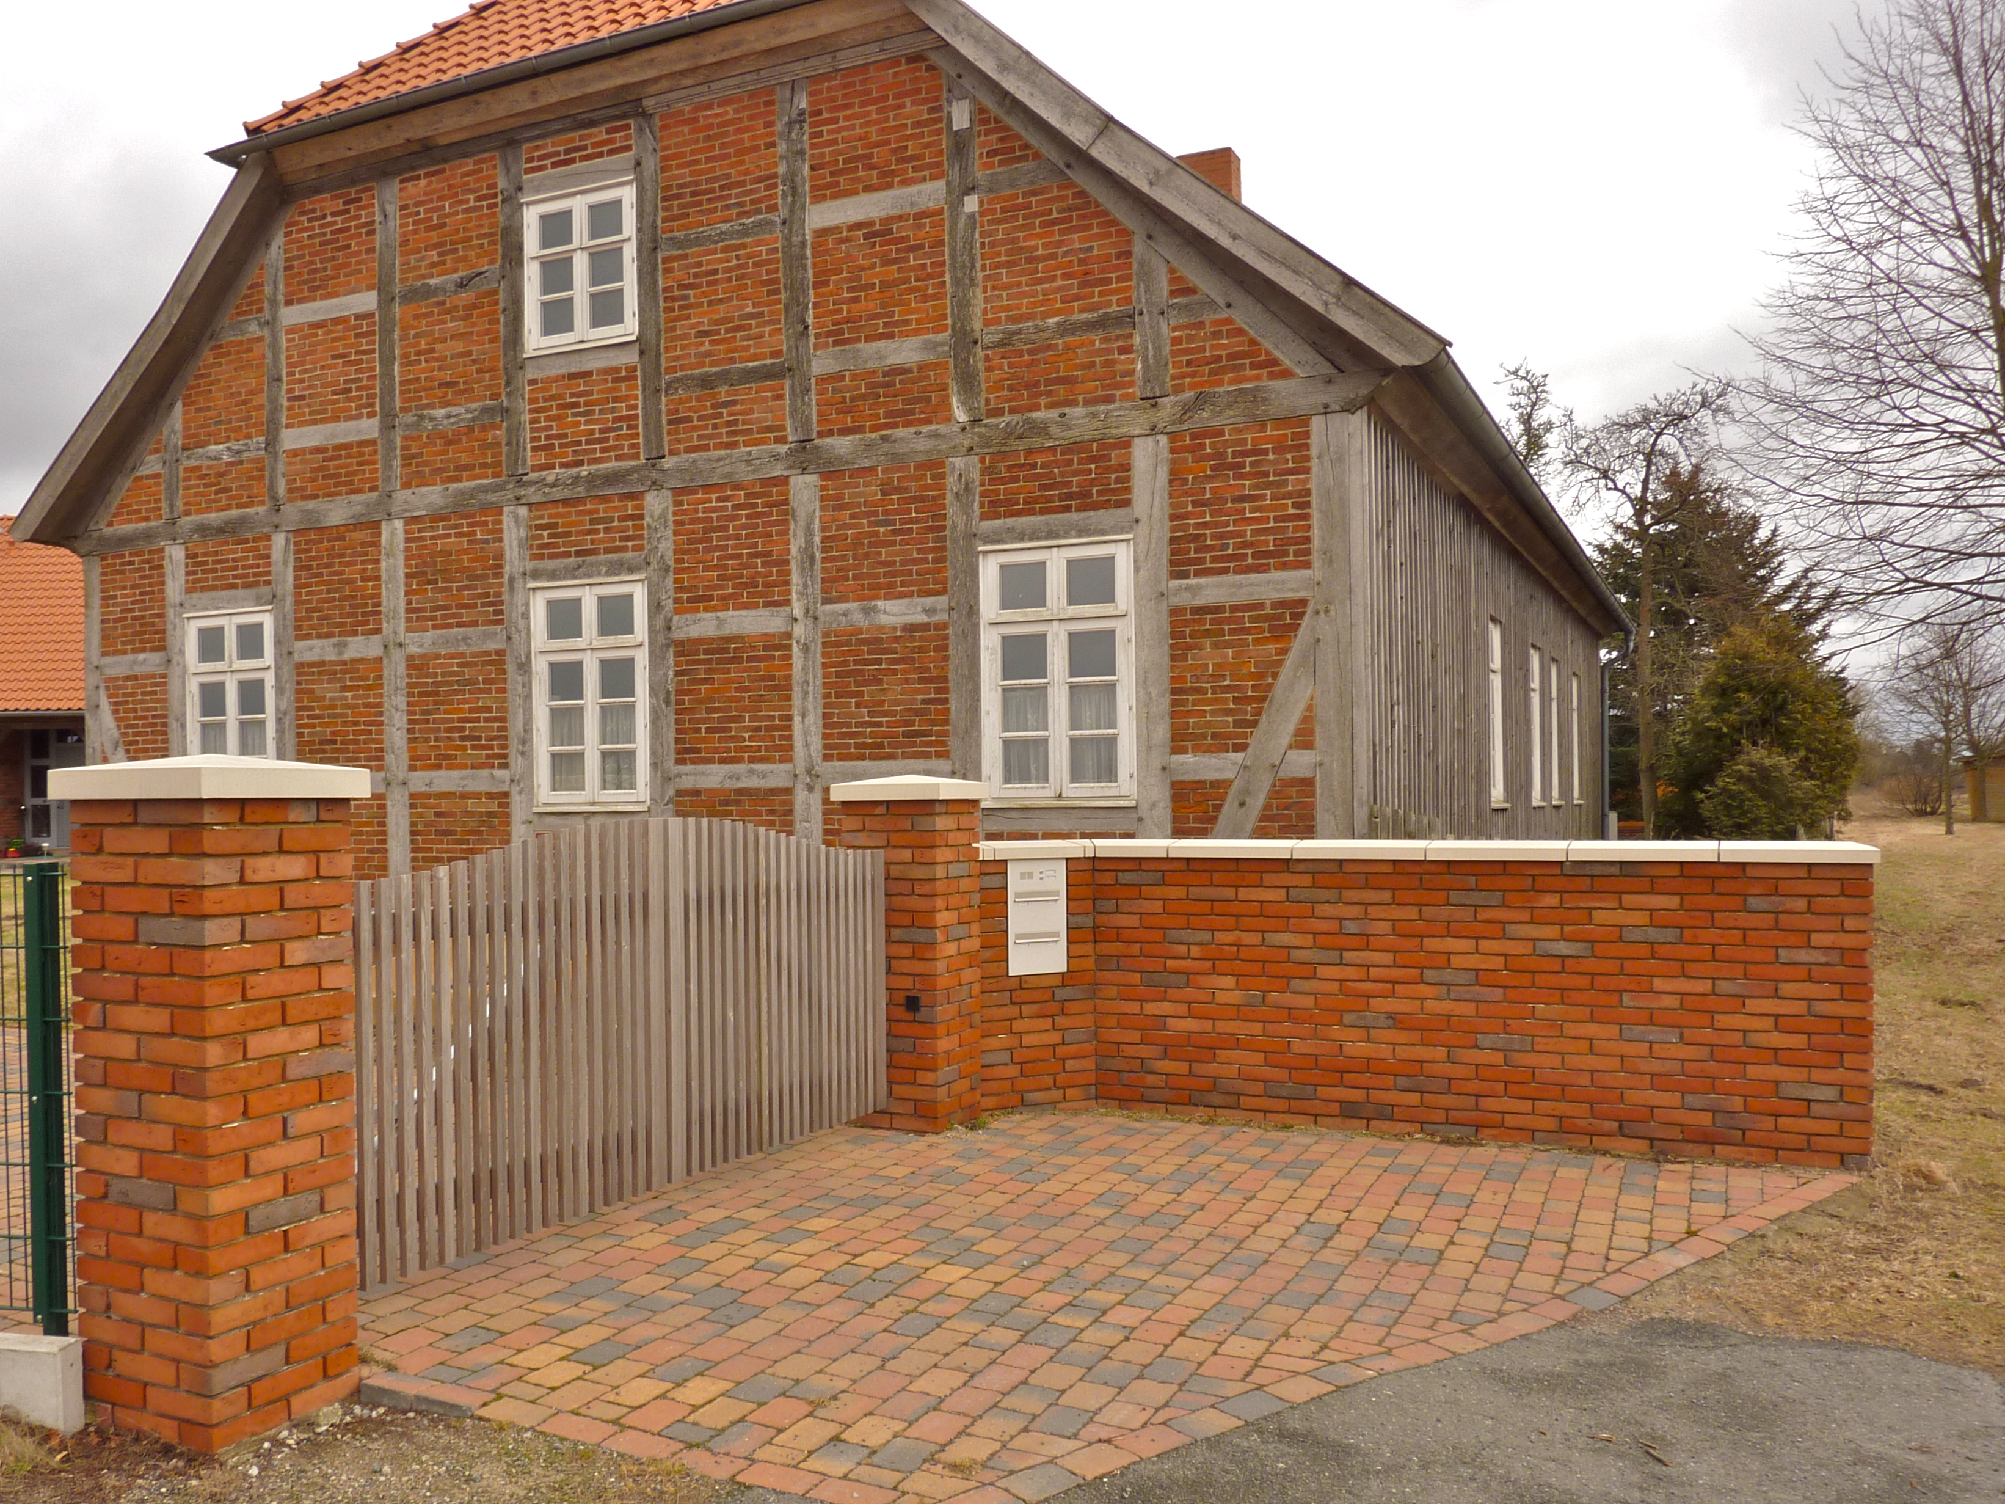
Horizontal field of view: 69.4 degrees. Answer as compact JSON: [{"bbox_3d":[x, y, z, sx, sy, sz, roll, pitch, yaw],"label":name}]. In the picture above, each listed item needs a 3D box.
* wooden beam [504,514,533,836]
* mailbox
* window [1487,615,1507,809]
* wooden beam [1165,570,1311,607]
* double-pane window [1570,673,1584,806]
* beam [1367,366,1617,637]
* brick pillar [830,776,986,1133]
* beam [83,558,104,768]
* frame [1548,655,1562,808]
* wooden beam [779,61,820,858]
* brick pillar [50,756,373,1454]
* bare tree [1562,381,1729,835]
[{"bbox_3d":[-3.742,-0.432,11.355,0.245,2.963,0.180,-1,-2,23],"label":"wooden beam"},{"bbox_3d":[0.181,0.879,7.741,0.354,0.612,0.100,0,-2,-25],"label":"mailbox"},{"bbox_3d":[4.531,-0.348,13.344,0.120,1.745,1.080,-2,-2,26],"label":"window"},{"bbox_3d":[1.485,-1.000,8.944,0.904,0.163,0.180,-1,-1,26],"label":"wooden beam"},{"bbox_3d":[7.580,-0.163,19.173,0.120,1.708,1.100,-1,-1,27],"label":"double-pane window"},{"bbox_3d":[5.920,-2.064,15.647,0.300,0.240,15.495,-1,-1,27],"label":"beam"},{"bbox_3d":[-0.466,0.995,7.391,0.590,1.744,0.590,-1,-2,22],"label":"brick pillar"},{"bbox_3d":[-8.580,-0.228,13.852,0.251,3.235,0.200,-1,-1,26],"label":"beam"},{"bbox_3d":[6.442,-0.246,16.954,0.120,1.751,1.100,-1,-1,27],"label":"frame"},{"bbox_3d":[-1.401,-1.920,10.384,0.245,5.817,0.180,-1,-2,23],"label":"wooden beam"},{"bbox_3d":[-2.181,0.906,4.043,0.565,1.789,0.565,-1,-1,24],"label":"brick pillar"},{"bbox_3d":[9.374,-1.565,20.920,2.200,7.301,2.200,-1,-1,24],"label":"bare tree"}]

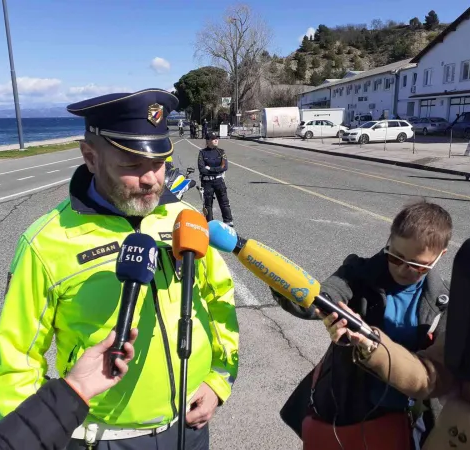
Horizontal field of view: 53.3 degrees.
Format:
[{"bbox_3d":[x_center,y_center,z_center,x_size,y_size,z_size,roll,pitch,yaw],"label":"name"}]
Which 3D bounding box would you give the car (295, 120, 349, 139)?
[{"bbox_3d":[7.465,-8.146,39.590,4.280,1.490,1.800,-3,13,-8],"label":"car"}]

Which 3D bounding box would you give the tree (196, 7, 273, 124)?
[{"bbox_3d":[-0.316,-18.020,54.328,9.300,14.400,9.000,-1,13,0],"label":"tree"}]

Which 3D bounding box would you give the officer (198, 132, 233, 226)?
[{"bbox_3d":[-0.370,-0.846,8.632,0.600,1.680,0.400,0,13,3],"label":"officer"}]

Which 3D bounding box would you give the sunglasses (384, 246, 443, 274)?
[{"bbox_3d":[0.473,0.062,1.275,0.143,0.050,0.145,19,37,10],"label":"sunglasses"}]

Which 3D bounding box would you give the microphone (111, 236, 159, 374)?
[{"bbox_3d":[-0.200,0.142,0.873,0.076,0.262,0.076,5,-17,-1],"label":"microphone"}]

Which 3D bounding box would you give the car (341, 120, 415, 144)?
[{"bbox_3d":[9.541,-6.281,31.360,4.690,1.470,1.830,-4,14,-15],"label":"car"}]

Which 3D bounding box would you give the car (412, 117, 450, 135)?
[{"bbox_3d":[17.082,-8.860,41.972,1.740,1.430,4.500,-4,14,-15],"label":"car"}]

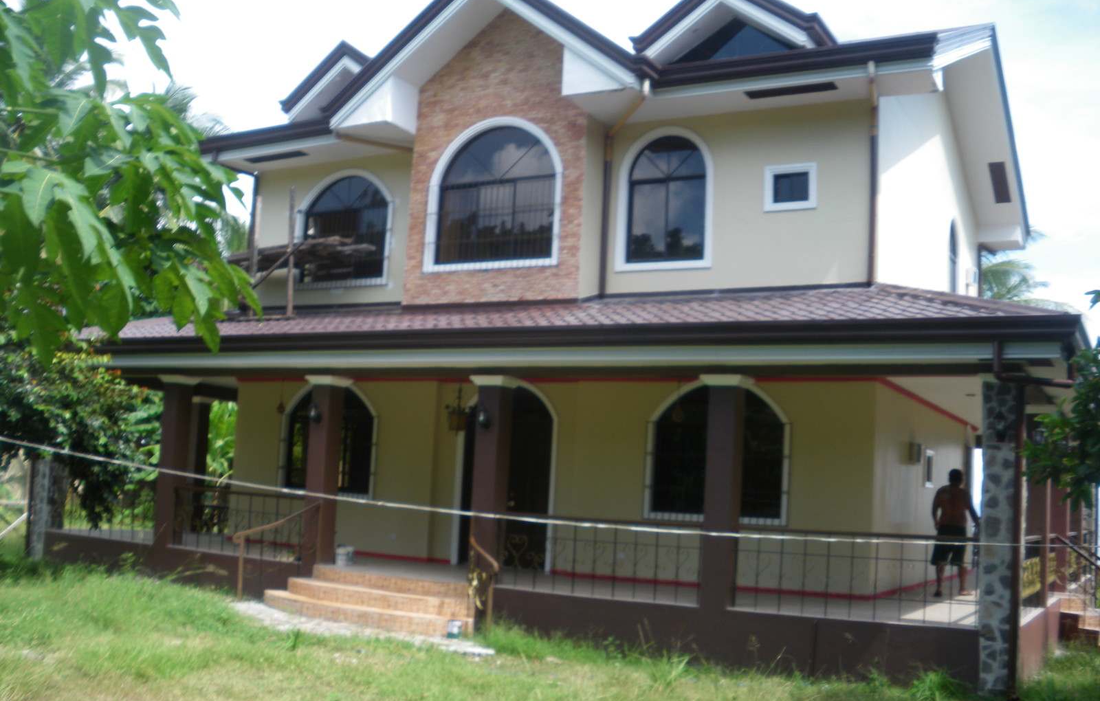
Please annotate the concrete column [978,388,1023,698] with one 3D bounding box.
[{"bbox_3d":[4.262,1.737,10.772,0.366,2.947,0.366,-1,-8,29],"label":"concrete column"}]

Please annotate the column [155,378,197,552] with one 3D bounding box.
[{"bbox_3d":[-5.354,1.629,16.311,0.311,2.509,0.311,-1,-8,29],"label":"column"}]

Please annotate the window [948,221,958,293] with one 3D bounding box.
[{"bbox_3d":[6.843,-1.443,19.475,0.146,1.630,1.086,-1,-8,29],"label":"window"}]

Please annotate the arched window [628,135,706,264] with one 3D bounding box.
[{"bbox_3d":[1.659,-2.131,16.064,1.193,1.843,0.146,-1,-8,29],"label":"arched window"}]

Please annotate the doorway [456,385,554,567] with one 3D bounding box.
[{"bbox_3d":[-0.639,1.848,16.845,1.668,2.667,0.175,-1,-8,29],"label":"doorway"}]

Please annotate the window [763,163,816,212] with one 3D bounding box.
[{"bbox_3d":[3.093,-2.097,14.719,0.709,0.612,0.122,-1,-8,29],"label":"window"}]

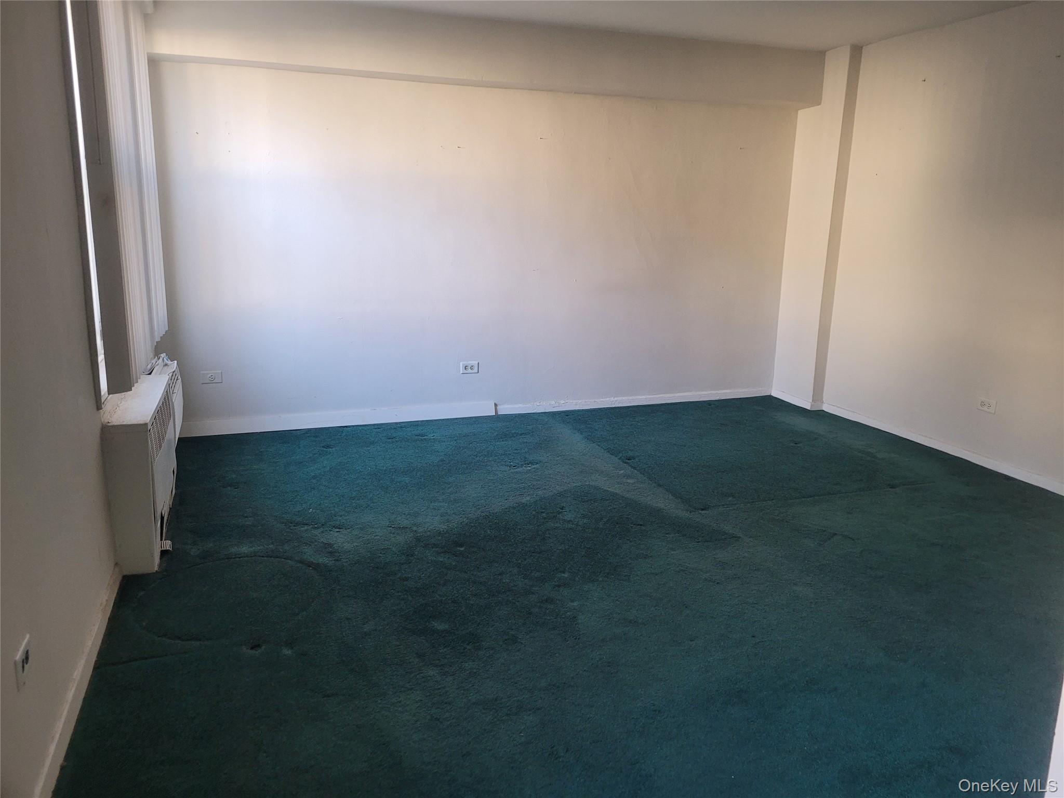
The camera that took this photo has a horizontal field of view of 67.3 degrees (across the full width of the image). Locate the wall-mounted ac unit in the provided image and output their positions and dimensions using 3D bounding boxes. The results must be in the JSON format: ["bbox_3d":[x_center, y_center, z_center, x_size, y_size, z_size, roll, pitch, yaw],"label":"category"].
[{"bbox_3d":[-1.602,0.238,3.369,0.164,0.594,1.126,-3,14,-19],"label":"wall-mounted ac unit"}]

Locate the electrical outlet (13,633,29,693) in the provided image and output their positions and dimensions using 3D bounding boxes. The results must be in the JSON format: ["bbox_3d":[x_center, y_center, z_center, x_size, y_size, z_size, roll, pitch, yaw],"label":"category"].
[{"bbox_3d":[-1.105,0.570,1.738,0.007,0.071,0.114,-3,14,-19],"label":"electrical outlet"}]

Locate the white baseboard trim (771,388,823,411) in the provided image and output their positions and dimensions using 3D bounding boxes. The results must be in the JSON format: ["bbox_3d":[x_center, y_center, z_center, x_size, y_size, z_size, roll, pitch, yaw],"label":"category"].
[{"bbox_3d":[1.950,-0.003,5.902,0.098,0.059,0.482,-3,14,-19],"label":"white baseboard trim"}]

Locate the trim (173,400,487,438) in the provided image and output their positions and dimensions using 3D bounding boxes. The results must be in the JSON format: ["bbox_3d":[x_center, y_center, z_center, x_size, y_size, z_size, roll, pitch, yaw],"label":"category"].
[{"bbox_3d":[-1.186,0.127,4.987,1.993,0.085,0.018,-4,14,-20],"label":"trim"}]

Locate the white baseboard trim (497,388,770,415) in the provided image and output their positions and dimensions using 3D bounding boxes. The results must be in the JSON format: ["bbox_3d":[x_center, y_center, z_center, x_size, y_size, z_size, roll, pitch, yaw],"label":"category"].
[{"bbox_3d":[0.794,0.009,5.731,2.199,0.062,0.018,-4,14,-21],"label":"white baseboard trim"}]

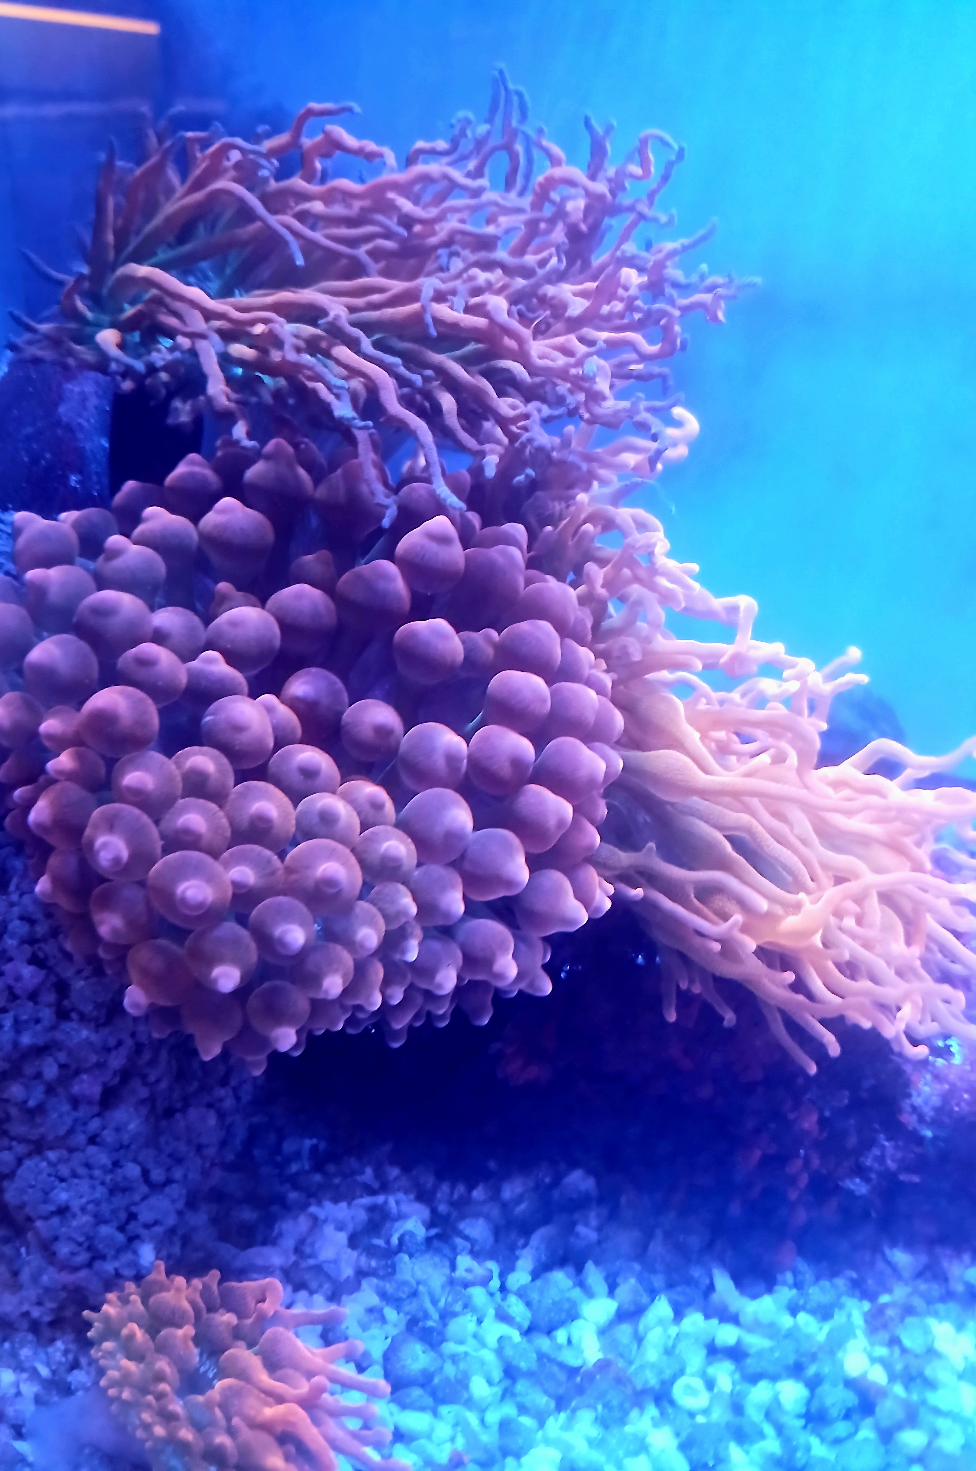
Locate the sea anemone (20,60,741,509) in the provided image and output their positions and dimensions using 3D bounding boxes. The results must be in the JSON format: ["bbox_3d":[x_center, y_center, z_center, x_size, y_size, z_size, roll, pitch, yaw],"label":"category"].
[{"bbox_3d":[-0.042,-0.169,0.430,0.250,0.140,0.170,0,8,0],"label":"sea anemone"}]

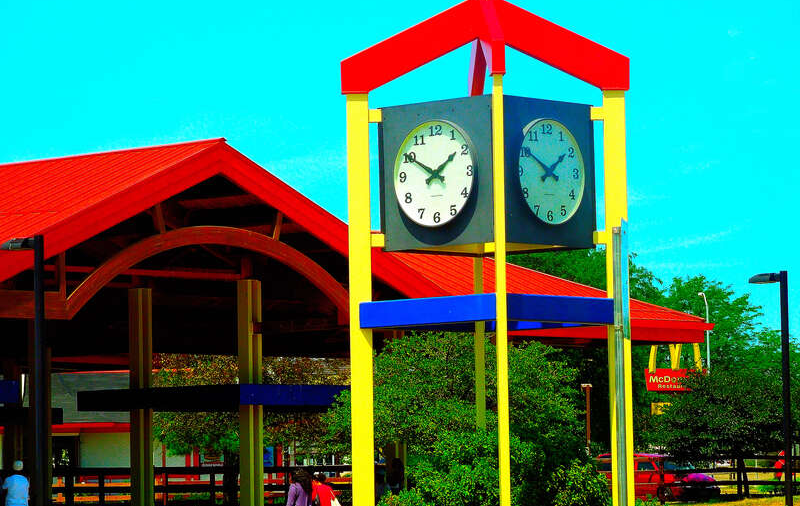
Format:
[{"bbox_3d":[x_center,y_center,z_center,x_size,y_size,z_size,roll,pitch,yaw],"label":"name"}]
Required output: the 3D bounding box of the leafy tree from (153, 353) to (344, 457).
[{"bbox_3d":[-2.984,3.516,61.000,4.000,3.700,3.800,-1,-4,0],"label":"leafy tree"}]

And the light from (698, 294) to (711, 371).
[{"bbox_3d":[15.341,6.832,155.000,0.900,9.800,0.400,1,-5,-30],"label":"light"}]

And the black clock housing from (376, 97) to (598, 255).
[{"bbox_3d":[0.764,-0.638,26.446,1.290,1.230,1.290,-5,-5,42],"label":"black clock housing"}]

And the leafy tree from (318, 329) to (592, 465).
[{"bbox_3d":[0.685,2.557,42.000,3.650,3.100,3.500,-1,-4,0],"label":"leafy tree"}]

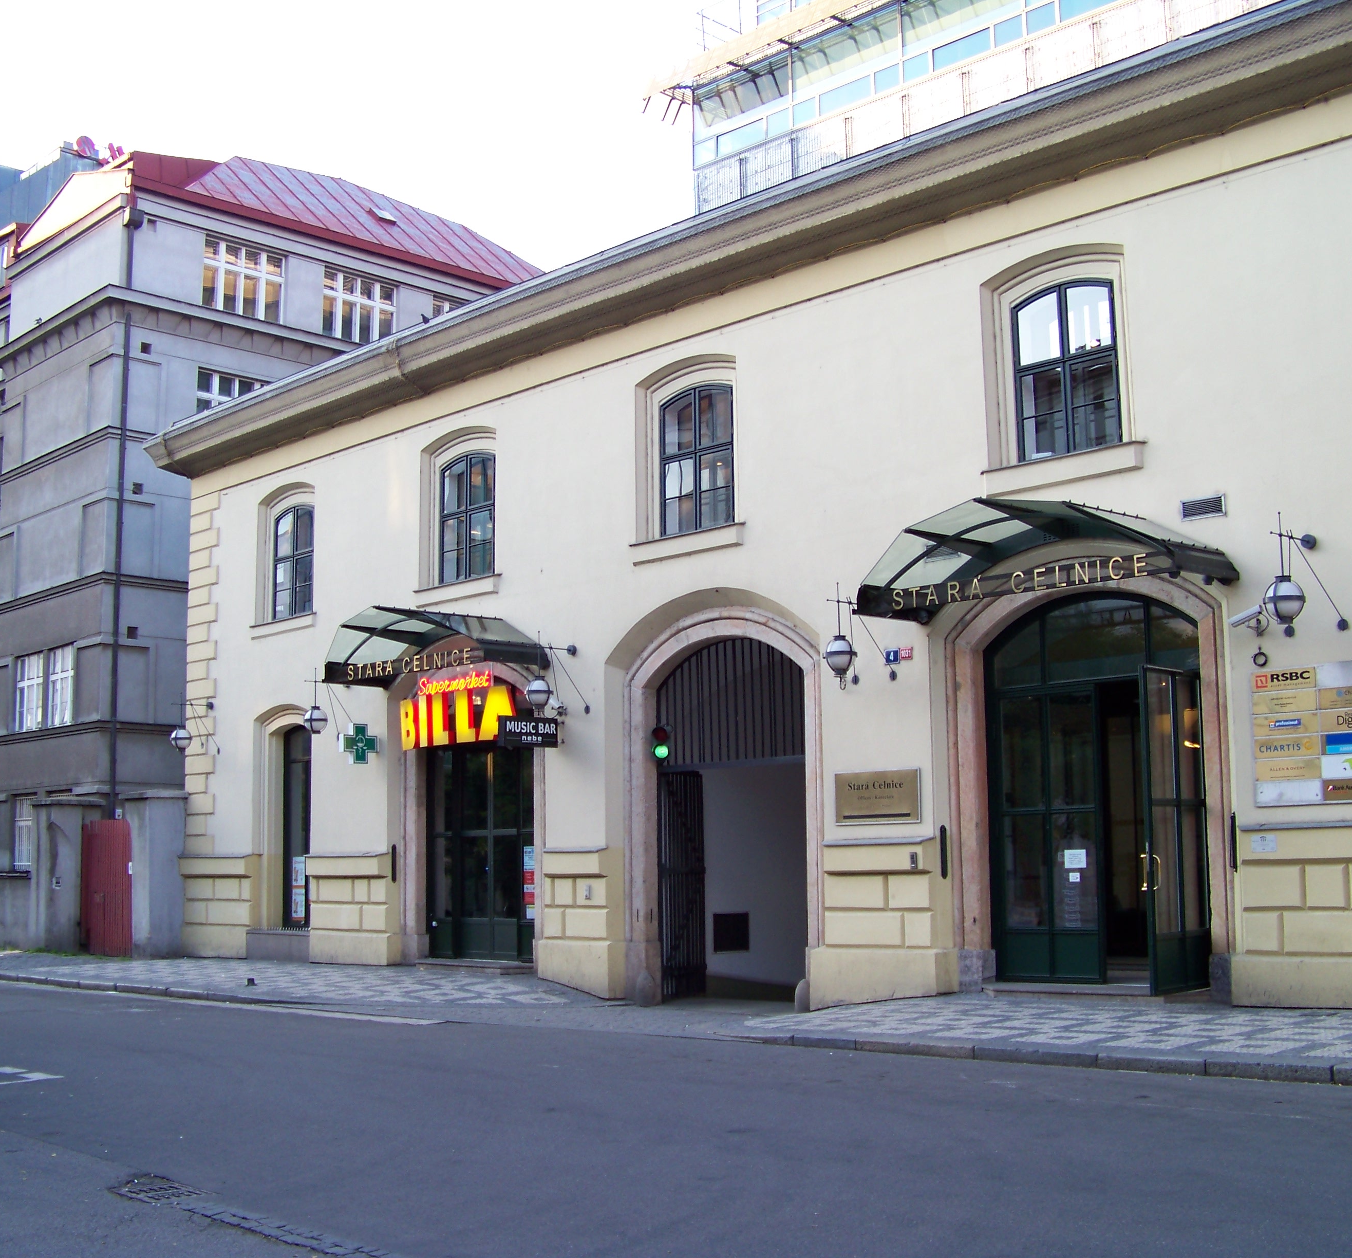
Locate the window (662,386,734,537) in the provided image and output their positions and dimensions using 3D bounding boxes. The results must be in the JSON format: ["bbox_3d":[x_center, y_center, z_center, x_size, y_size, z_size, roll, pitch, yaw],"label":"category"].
[{"bbox_3d":[0.312,-2.436,24.858,0.162,2.105,1.457,7,-11,-44],"label":"window"}]

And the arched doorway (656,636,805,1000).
[{"bbox_3d":[0.767,2.640,24.123,0.405,5.151,3.096,7,-11,-44],"label":"arched doorway"}]

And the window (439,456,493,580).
[{"bbox_3d":[-3.399,-1.843,28.626,0.162,2.095,1.457,7,-11,-44],"label":"window"}]

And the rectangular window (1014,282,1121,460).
[{"bbox_3d":[4.590,-3.059,20.483,0.162,2.105,1.457,7,-11,-44],"label":"rectangular window"}]

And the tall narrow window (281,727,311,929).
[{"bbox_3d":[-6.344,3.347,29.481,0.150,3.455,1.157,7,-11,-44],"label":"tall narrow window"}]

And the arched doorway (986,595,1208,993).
[{"bbox_3d":[4.805,1.835,19.981,0.354,4.604,3.096,7,-11,-44],"label":"arched doorway"}]

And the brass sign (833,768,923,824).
[{"bbox_3d":[2.480,2.100,21.642,0.050,0.667,1.364,7,-11,-44],"label":"brass sign"}]

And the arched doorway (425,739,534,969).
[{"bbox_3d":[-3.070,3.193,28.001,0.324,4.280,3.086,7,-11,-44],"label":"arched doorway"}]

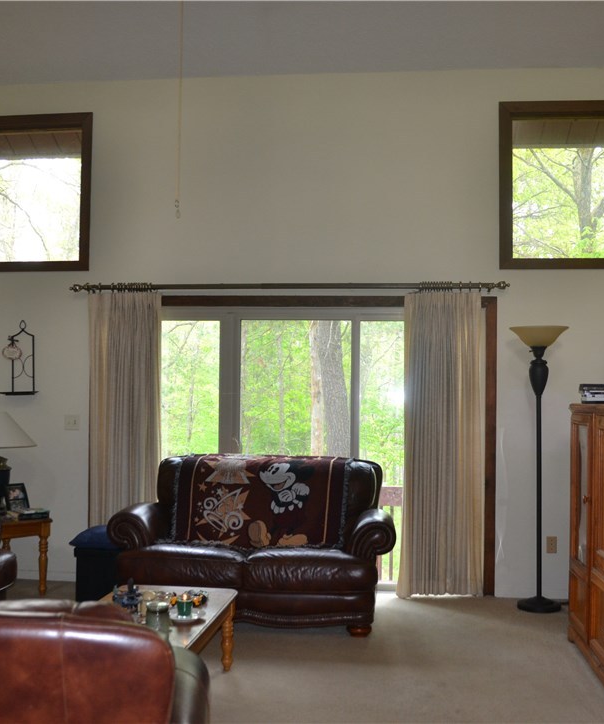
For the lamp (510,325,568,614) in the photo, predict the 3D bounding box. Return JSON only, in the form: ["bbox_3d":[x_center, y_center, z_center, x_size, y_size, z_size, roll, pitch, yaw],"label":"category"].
[{"bbox_3d":[1.579,0.689,5.400,0.387,1.875,0.387,0,-2,6],"label":"lamp"}]

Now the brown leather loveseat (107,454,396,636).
[{"bbox_3d":[-0.255,1.089,5.077,1.655,0.960,0.940,1,-2,6],"label":"brown leather loveseat"}]

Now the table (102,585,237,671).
[{"bbox_3d":[-0.706,1.331,3.591,0.640,0.400,1.180,0,-2,6],"label":"table"}]

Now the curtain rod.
[{"bbox_3d":[-0.127,-0.526,5.720,3.115,0.070,0.080,1,-2,6],"label":"curtain rod"}]

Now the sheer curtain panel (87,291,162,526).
[{"bbox_3d":[-1.273,0.535,5.784,0.560,2.060,0.120,1,-2,6],"label":"sheer curtain panel"}]

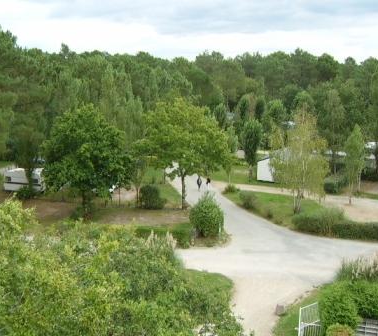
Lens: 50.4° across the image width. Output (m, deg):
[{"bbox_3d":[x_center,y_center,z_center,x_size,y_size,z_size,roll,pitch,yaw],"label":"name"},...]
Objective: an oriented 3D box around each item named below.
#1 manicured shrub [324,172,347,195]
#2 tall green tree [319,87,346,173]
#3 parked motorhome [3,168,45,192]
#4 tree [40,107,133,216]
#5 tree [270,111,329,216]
[{"bbox_3d":[15.720,1.720,42.932,1.800,1.400,4.300,4,9,26],"label":"manicured shrub"},{"bbox_3d":[15.891,-3.281,44.443,2.879,10.852,2.879,0,8,0],"label":"tall green tree"},{"bbox_3d":[-16.581,1.338,41.763,4.800,2.500,2.150,3,9,20],"label":"parked motorhome"},{"bbox_3d":[-8.137,-0.468,32.017,6.940,8.932,6.940,0,8,0],"label":"tree"},{"bbox_3d":[9.215,-0.589,33.620,4.775,8.700,4.775,0,8,0],"label":"tree"}]

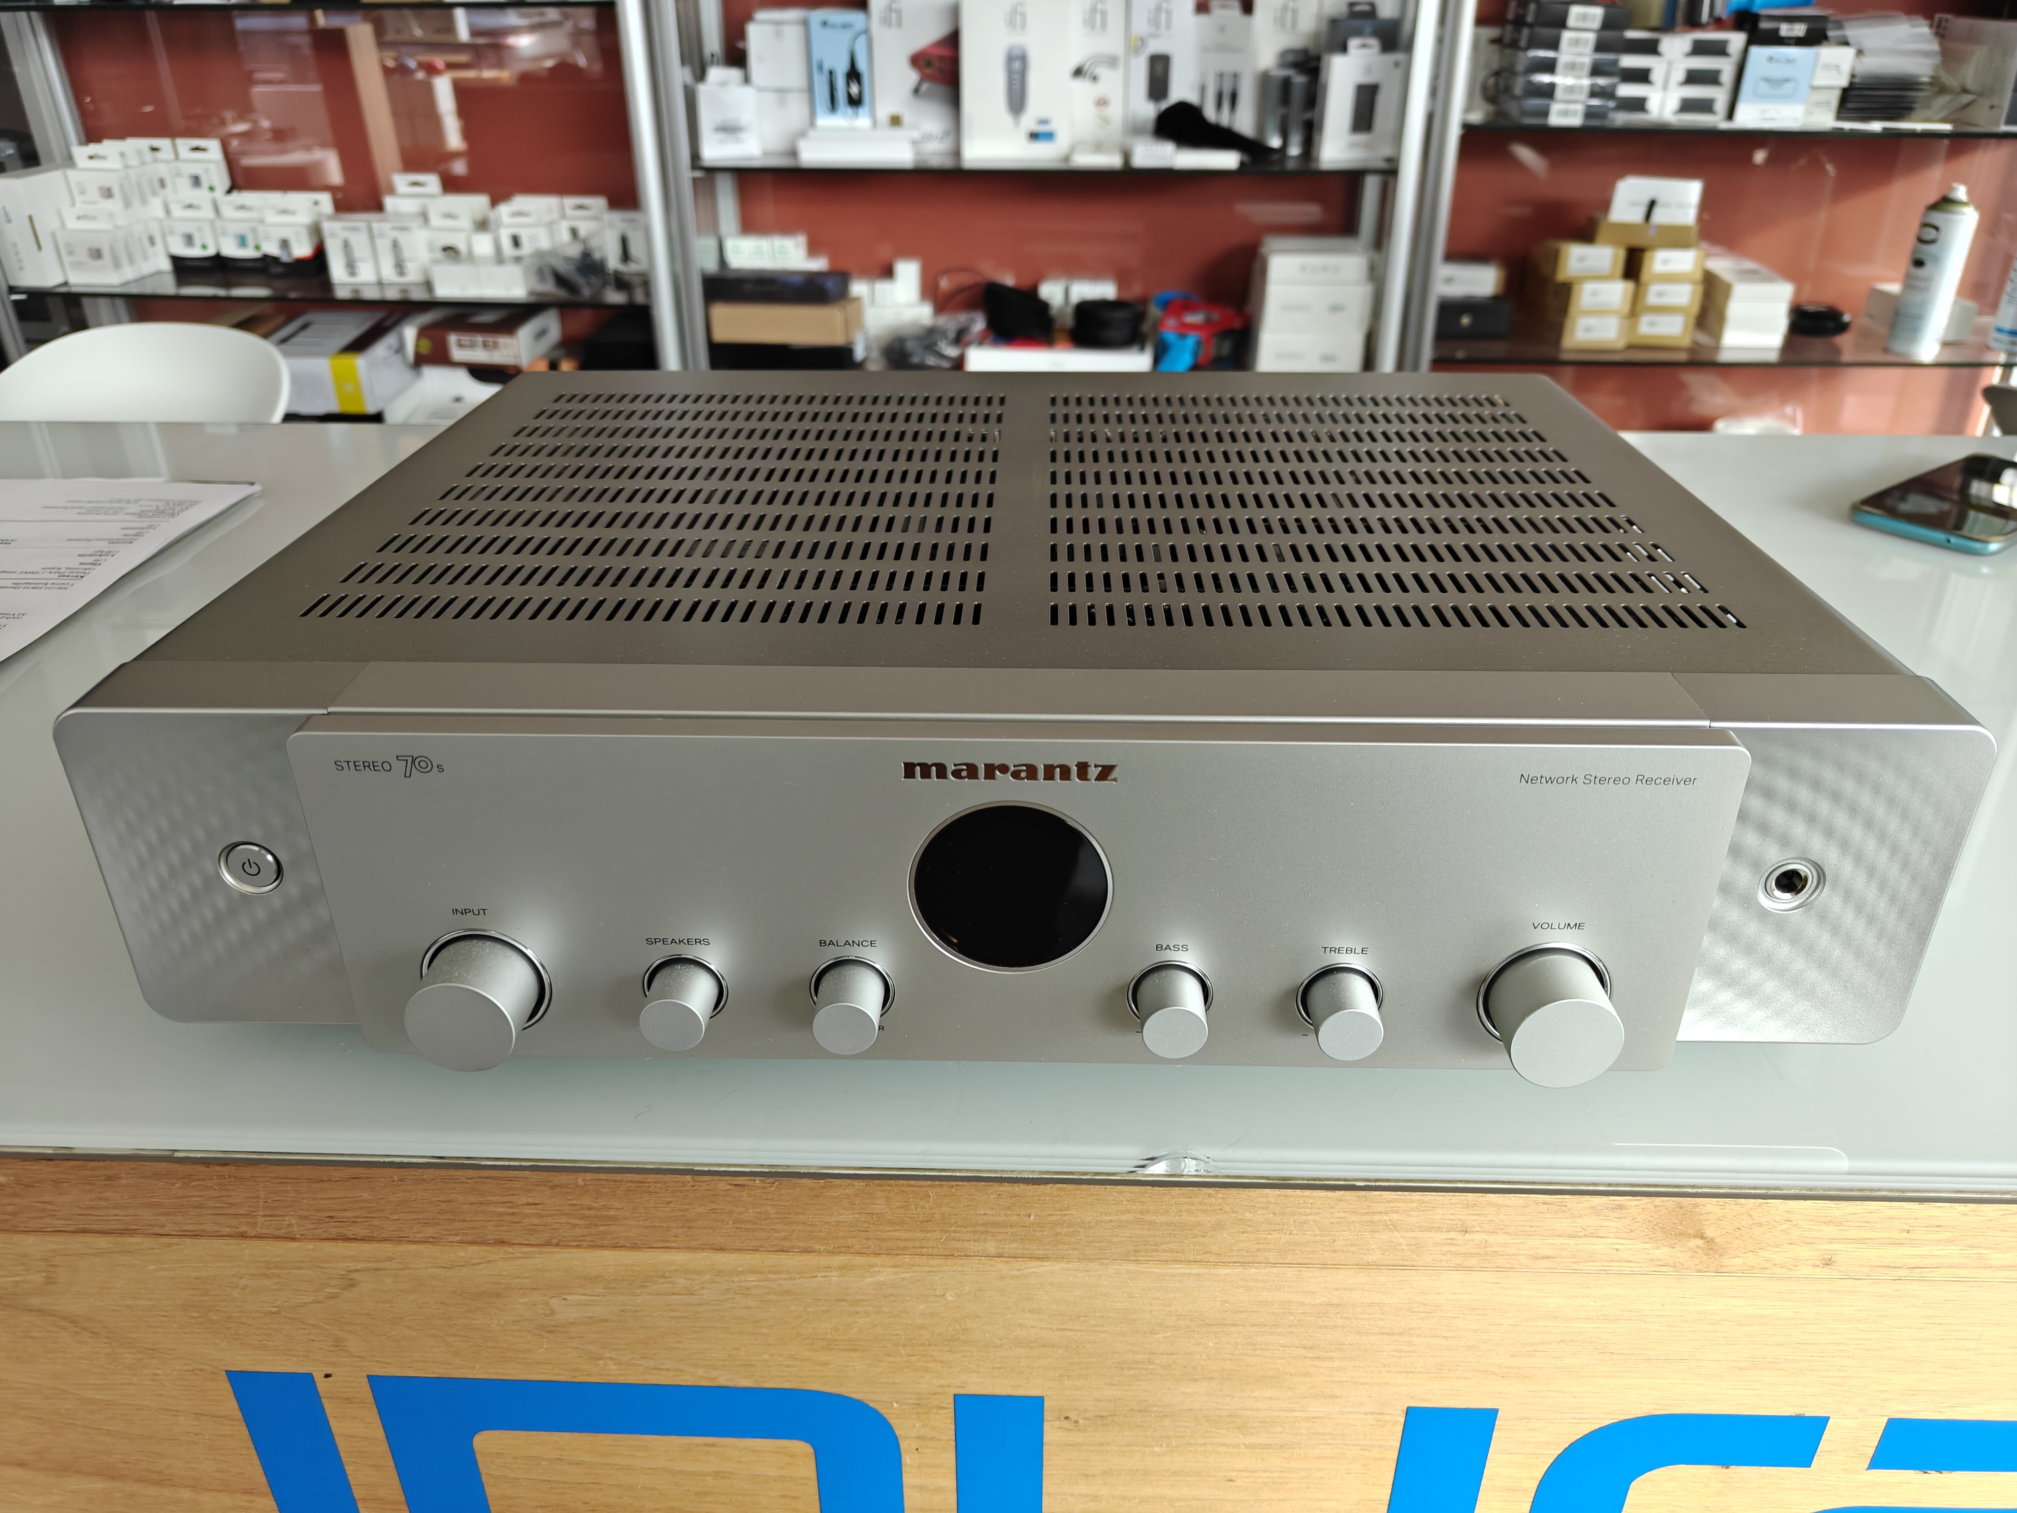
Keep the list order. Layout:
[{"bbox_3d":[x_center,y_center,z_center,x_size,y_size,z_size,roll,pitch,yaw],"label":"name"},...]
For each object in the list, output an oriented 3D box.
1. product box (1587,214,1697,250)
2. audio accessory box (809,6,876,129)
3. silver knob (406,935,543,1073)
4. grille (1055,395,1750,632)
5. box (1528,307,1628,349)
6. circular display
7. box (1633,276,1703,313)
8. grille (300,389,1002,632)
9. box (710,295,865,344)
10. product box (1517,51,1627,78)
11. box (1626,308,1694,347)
[{"bbox_3d":[0.917,-0.762,2.033,0.141,0.033,0.065,0,28,1],"label":"product box"},{"bbox_3d":[-0.234,-0.969,1.996,0.087,0.162,0.045,0,28,1],"label":"audio accessory box"},{"bbox_3d":[-0.128,0.060,0.334,0.027,0.027,0.019,0,28,1],"label":"silver knob"},{"bbox_3d":[0.104,-0.087,0.465,0.180,0.004,0.232,0,28,1],"label":"grille"},{"bbox_3d":[0.850,-0.642,2.082,0.089,0.044,0.130,1,28,1],"label":"box"},{"bbox_3d":[0.001,0.031,0.325,0.046,0.046,0.004,0,28,1],"label":"circular display"},{"bbox_3d":[0.960,-0.692,2.082,0.089,0.043,0.130,1,28,1],"label":"box"},{"bbox_3d":[-0.094,-0.091,0.467,0.179,0.003,0.237,1,28,1],"label":"grille"},{"bbox_3d":[-0.331,-0.675,2.125,0.191,0.057,0.190,1,28,3],"label":"box"},{"bbox_3d":[0.735,-0.924,1.868,0.125,0.033,0.120,1,28,1],"label":"product box"},{"bbox_3d":[0.955,-0.652,2.101,0.089,0.043,0.130,1,28,1],"label":"box"}]

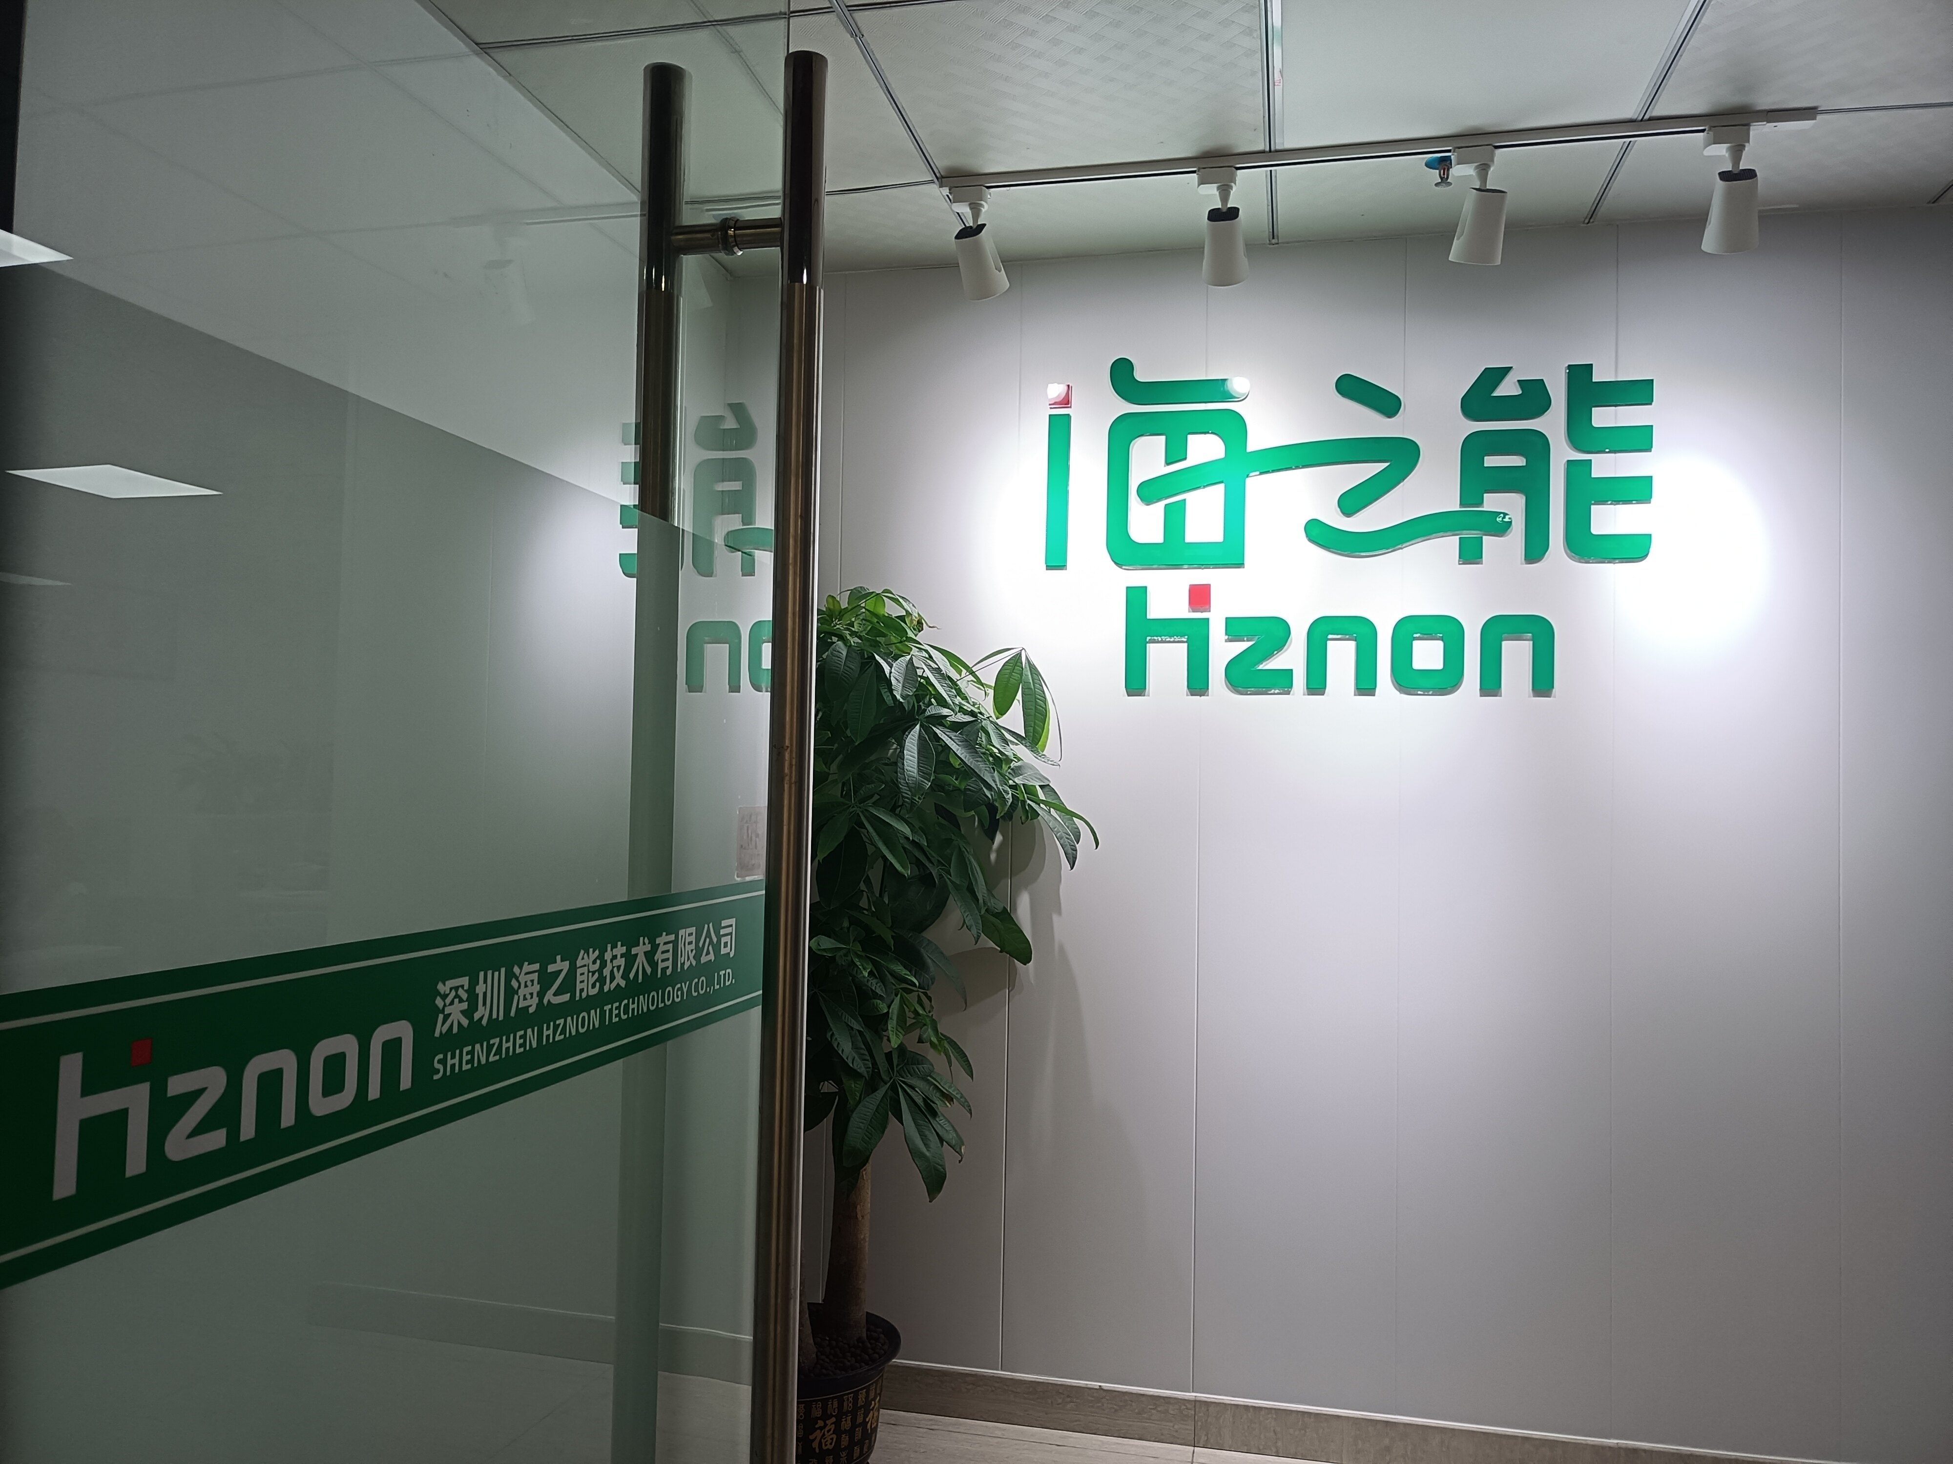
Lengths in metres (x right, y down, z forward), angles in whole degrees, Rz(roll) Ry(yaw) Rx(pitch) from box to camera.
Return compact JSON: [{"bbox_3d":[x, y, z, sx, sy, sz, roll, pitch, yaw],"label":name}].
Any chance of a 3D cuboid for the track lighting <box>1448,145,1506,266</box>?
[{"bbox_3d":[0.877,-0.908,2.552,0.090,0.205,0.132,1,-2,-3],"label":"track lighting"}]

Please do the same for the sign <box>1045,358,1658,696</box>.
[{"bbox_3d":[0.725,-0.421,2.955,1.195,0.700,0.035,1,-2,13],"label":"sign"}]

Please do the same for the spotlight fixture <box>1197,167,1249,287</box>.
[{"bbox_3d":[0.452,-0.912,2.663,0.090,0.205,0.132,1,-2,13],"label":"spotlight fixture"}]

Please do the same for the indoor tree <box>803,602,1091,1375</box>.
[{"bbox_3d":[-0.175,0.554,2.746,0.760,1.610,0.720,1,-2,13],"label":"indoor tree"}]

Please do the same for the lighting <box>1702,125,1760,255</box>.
[{"bbox_3d":[1.276,-0.904,2.474,0.090,0.205,0.132,0,-2,18],"label":"lighting"}]

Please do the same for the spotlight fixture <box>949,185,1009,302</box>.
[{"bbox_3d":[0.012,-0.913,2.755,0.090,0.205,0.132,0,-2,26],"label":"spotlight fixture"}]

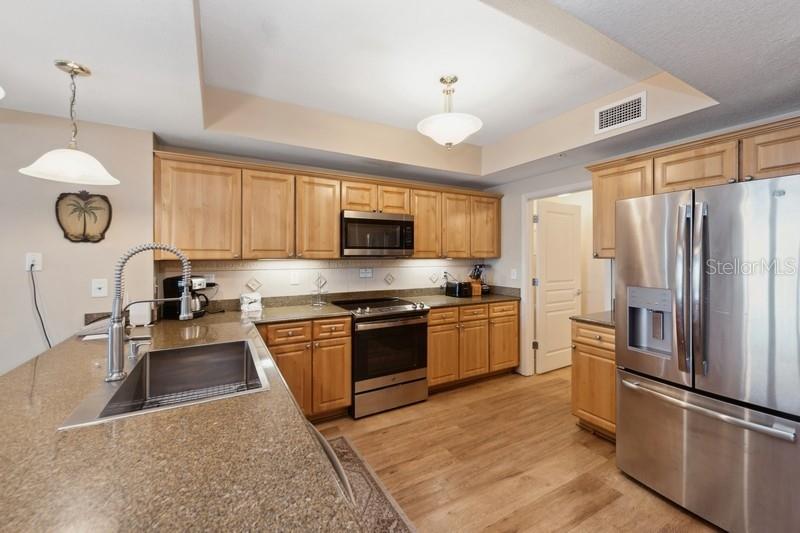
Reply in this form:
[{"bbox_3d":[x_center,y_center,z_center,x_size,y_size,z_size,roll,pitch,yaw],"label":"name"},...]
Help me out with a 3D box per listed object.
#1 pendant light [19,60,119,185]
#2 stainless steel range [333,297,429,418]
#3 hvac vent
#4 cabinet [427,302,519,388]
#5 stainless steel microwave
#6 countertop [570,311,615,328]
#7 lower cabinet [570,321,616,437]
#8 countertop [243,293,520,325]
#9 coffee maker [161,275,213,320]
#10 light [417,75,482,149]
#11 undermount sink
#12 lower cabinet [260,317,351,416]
[{"bbox_3d":[-1.602,-0.700,1.527,0.342,0.545,0.342,-1,2,-29],"label":"pendant light"},{"bbox_3d":[-0.197,0.849,3.116,0.769,0.930,0.678,-1,2,-29],"label":"stainless steel range"},{"bbox_3d":[1.636,-1.143,2.337,0.025,0.205,0.349,-1,2,-29],"label":"hvac vent"},{"bbox_3d":[0.695,0.840,3.644,1.302,0.834,0.633,-1,2,-29],"label":"cabinet"},{"bbox_3d":[-0.280,-0.317,3.220,0.762,0.419,0.402,-1,2,-29],"label":"stainless steel microwave"},{"bbox_3d":[1.749,0.439,2.457,0.653,0.042,0.447,-1,2,-29],"label":"countertop"},{"bbox_3d":[1.762,0.876,2.472,0.618,0.834,0.437,-1,2,-29],"label":"lower cabinet"},{"bbox_3d":[-0.008,0.414,3.251,2.899,0.042,0.658,-1,2,-29],"label":"countertop"},{"bbox_3d":[-1.698,0.241,2.518,0.290,0.345,0.200,1,2,18],"label":"coffee maker"},{"bbox_3d":[0.339,-1.059,2.159,0.448,0.497,0.448,0,2,0],"label":"light"},{"bbox_3d":[-0.931,0.572,1.393,0.563,0.251,0.836,-1,2,-29],"label":"undermount sink"},{"bbox_3d":[-0.894,0.867,2.780,0.759,0.834,0.633,-1,2,-29],"label":"lower cabinet"}]

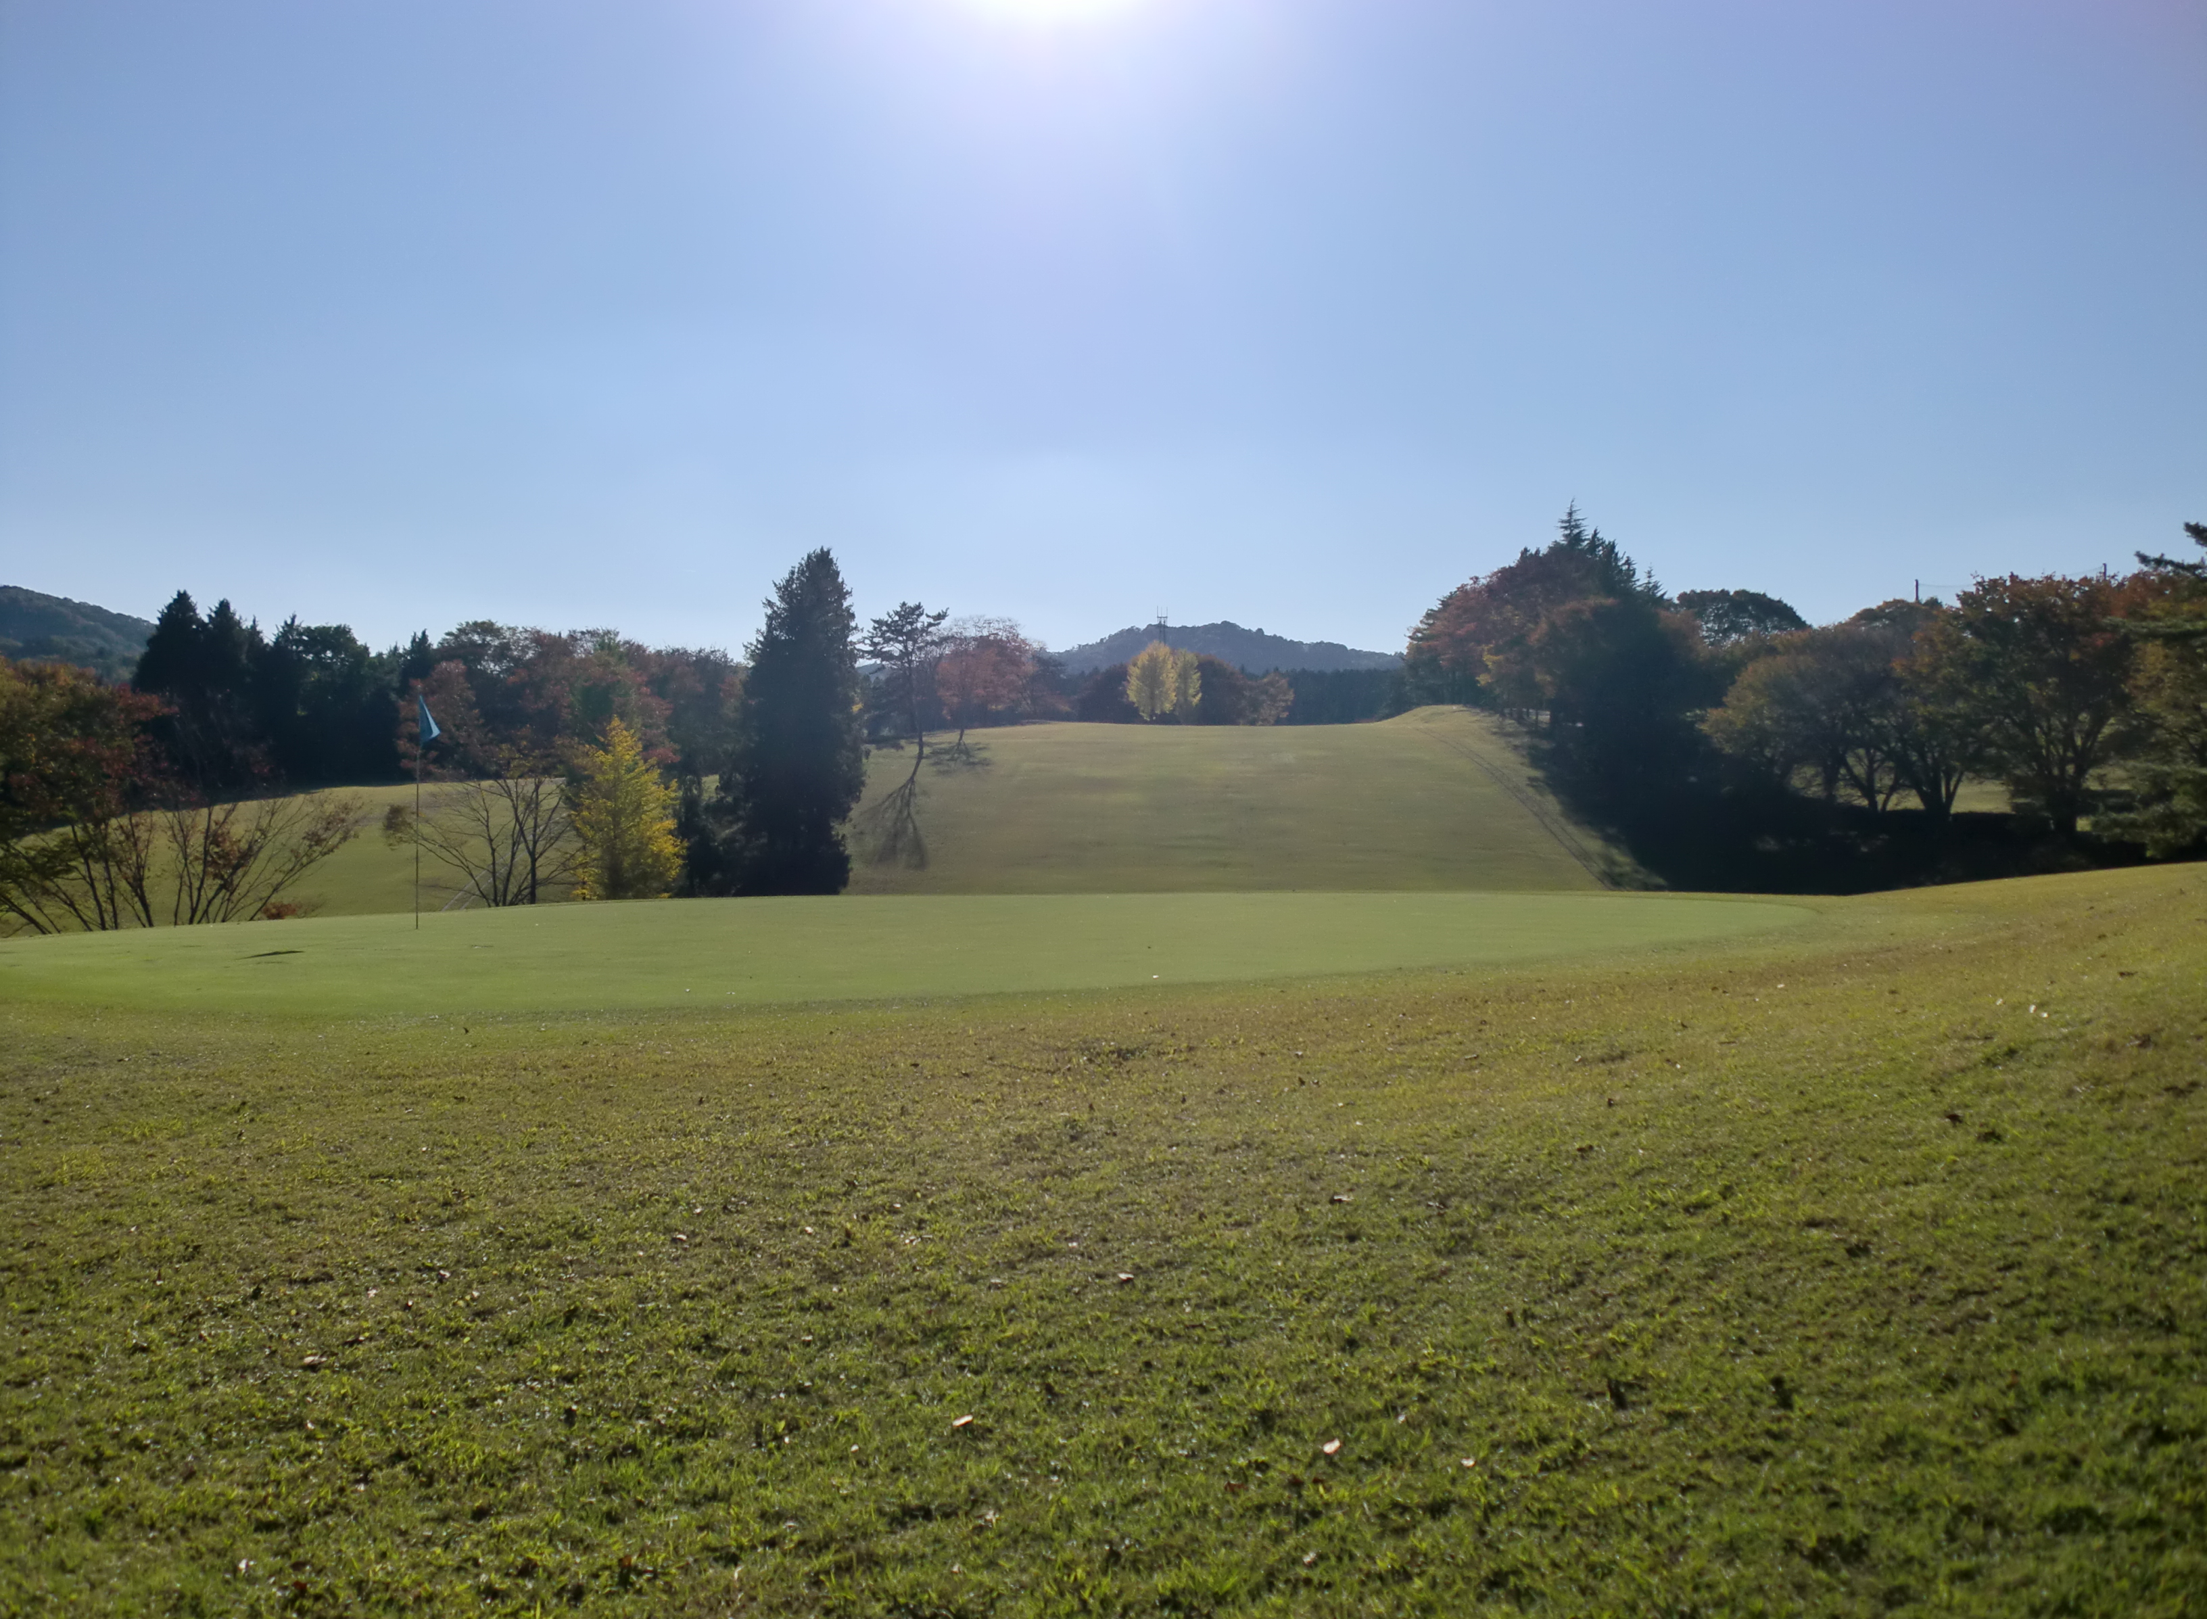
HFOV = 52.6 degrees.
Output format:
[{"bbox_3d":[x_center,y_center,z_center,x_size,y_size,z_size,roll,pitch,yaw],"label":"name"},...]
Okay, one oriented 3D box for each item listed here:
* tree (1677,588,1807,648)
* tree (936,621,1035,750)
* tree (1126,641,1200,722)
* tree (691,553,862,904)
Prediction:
[{"bbox_3d":[39.862,-9.357,140.000,8.800,9.000,8.500,0,1,0],"label":"tree"},{"bbox_3d":[-10.088,-11.052,192.000,8.500,10.400,8.000,0,1,0],"label":"tree"},{"bbox_3d":[5.464,-11.813,208.000,6.900,7.800,6.300,0,1,0],"label":"tree"},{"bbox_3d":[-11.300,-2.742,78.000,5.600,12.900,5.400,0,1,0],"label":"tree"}]

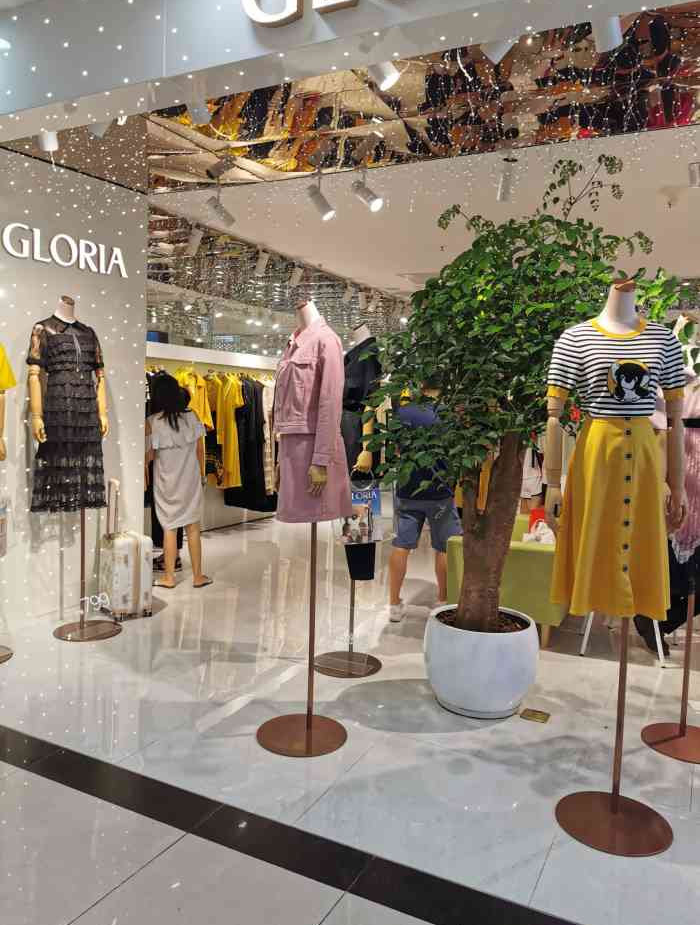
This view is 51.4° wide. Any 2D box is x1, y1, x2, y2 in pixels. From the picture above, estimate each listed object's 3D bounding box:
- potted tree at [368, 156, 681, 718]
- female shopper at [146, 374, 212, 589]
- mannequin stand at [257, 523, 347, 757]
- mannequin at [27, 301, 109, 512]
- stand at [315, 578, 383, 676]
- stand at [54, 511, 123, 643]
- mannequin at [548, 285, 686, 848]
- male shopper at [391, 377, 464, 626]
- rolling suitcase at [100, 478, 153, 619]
[{"bbox_3d":[0.863,-0.070,3.465,1.480,2.500,1.320,2,5,0],"label":"potted tree"},{"bbox_3d":[-1.275,0.126,5.565,0.480,1.610,0.340,1,5,-8],"label":"female shopper"},{"bbox_3d":[-0.191,0.721,3.107,0.390,0.920,0.390,2,5,0],"label":"mannequin stand"},{"bbox_3d":[-1.655,-0.324,4.303,0.470,1.230,0.330,-3,7,-45],"label":"mannequin"},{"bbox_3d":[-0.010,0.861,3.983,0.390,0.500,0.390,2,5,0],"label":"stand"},{"bbox_3d":[-1.574,0.655,4.394,0.390,0.740,0.390,6,6,40],"label":"stand"},{"bbox_3d":[0.925,0.330,2.495,0.485,1.875,0.410,3,5,12],"label":"mannequin"},{"bbox_3d":[0.494,0.190,4.964,0.520,1.700,0.360,1,5,-10],"label":"male shopper"},{"bbox_3d":[-1.473,0.548,4.853,0.240,0.880,0.350,-1,6,-28],"label":"rolling suitcase"}]

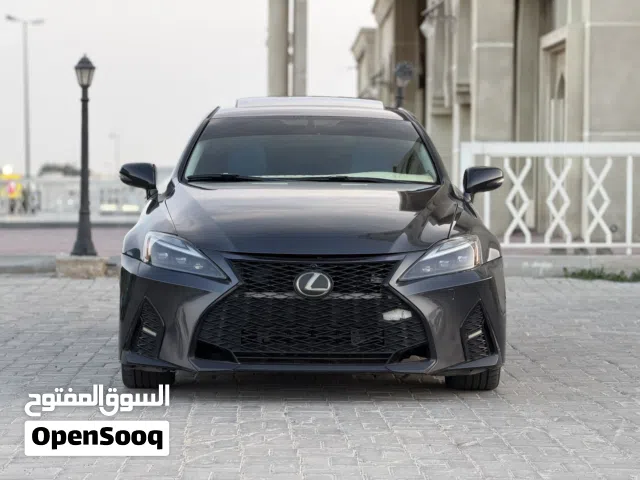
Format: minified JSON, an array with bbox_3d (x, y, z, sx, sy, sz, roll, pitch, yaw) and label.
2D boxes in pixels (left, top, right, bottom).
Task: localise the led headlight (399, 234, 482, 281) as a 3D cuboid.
[{"bbox_3d":[0.542,0.073,8.250,0.400,0.195,0.360,0,2,-1],"label":"led headlight"}]

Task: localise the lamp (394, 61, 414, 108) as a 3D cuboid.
[{"bbox_3d":[0.915,-1.090,20.500,0.230,1.800,0.230,0,2,-1],"label":"lamp"}]

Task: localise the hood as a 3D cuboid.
[{"bbox_3d":[-0.033,-0.108,8.590,1.460,0.310,1.200,0,2,-1],"label":"hood"}]

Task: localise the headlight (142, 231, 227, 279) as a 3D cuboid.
[{"bbox_3d":[-0.602,0.064,8.240,0.400,0.195,0.360,0,2,-1],"label":"headlight"}]

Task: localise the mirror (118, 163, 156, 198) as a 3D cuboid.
[{"bbox_3d":[-0.944,-0.309,9.600,0.205,0.180,0.160,0,2,-1],"label":"mirror"}]

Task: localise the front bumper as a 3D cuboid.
[{"bbox_3d":[-0.030,0.326,8.190,1.780,0.520,0.580,0,2,-1],"label":"front bumper"}]

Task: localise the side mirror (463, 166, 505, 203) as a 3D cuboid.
[{"bbox_3d":[0.852,-0.288,9.600,0.205,0.180,0.160,0,2,-1],"label":"side mirror"}]

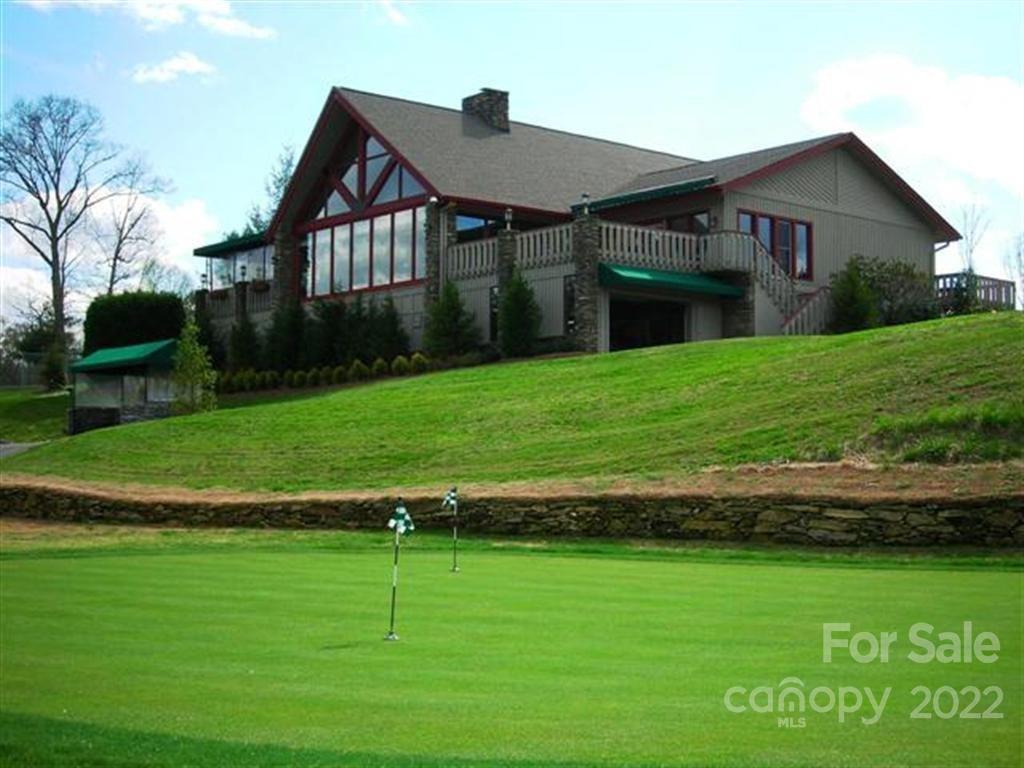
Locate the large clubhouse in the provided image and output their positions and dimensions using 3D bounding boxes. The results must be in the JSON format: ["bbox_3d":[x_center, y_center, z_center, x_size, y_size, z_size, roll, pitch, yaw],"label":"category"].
[{"bbox_3d":[2.741,-5.835,58.083,23.700,11.700,26.500,3,-4,-39],"label":"large clubhouse"}]

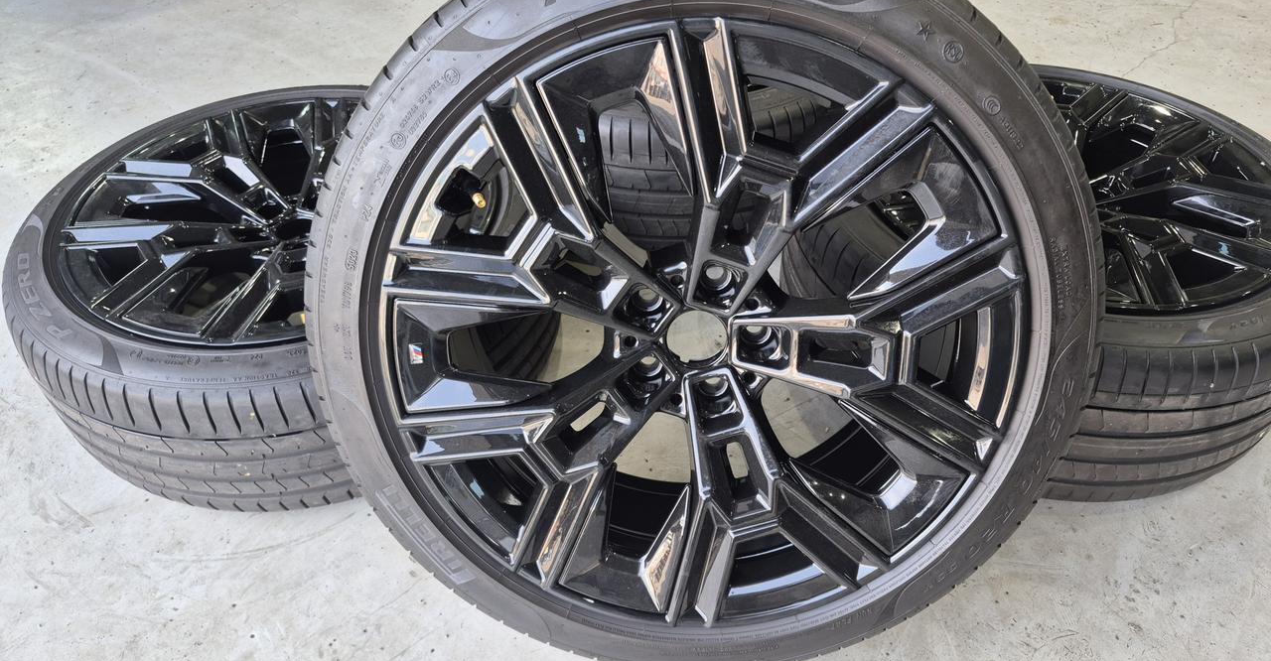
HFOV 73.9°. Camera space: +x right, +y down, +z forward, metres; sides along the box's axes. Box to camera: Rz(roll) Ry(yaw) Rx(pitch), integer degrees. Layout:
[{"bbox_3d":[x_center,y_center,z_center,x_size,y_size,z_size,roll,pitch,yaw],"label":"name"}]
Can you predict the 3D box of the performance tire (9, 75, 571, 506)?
[{"bbox_3d":[-0.470,-0.087,1.216,0.704,0.245,0.704,1,44,0],"label":"performance tire"}]

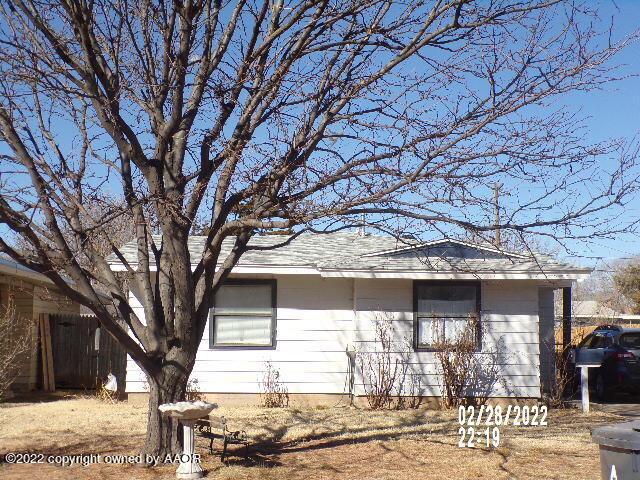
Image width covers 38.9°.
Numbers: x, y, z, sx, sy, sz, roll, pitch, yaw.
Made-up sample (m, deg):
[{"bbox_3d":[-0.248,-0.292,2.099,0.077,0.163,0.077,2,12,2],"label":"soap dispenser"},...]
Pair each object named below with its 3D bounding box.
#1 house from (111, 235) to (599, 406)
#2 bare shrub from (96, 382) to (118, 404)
[{"bbox_3d":[0.414,1.738,21.247,9.350,3.800,8.200,1,-6,-1],"label":"house"},{"bbox_3d":[-4.216,3.059,17.996,0.450,0.460,0.430,1,-6,-1],"label":"bare shrub"}]

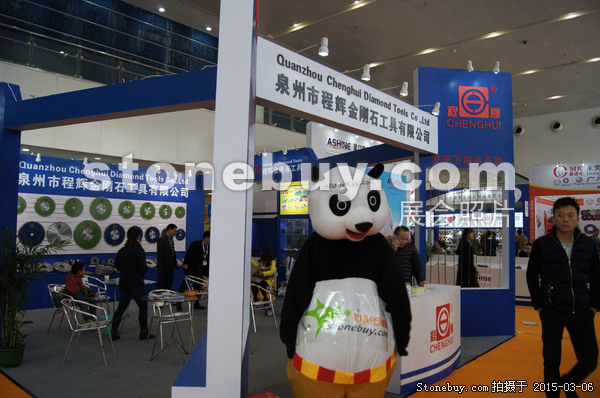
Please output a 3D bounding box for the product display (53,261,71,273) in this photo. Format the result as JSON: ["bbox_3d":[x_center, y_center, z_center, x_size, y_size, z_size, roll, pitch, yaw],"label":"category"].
[{"bbox_3d":[-4.871,1.403,9.226,0.350,0.015,0.350,5,28,-43],"label":"product display"}]

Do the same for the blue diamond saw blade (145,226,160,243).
[{"bbox_3d":[-3.451,0.861,10.576,0.020,0.385,0.385,-2,-5,42],"label":"blue diamond saw blade"}]

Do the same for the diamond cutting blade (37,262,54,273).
[{"bbox_3d":[-5.106,1.377,9.004,0.345,0.015,0.345,5,28,-43],"label":"diamond cutting blade"}]

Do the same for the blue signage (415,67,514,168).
[{"bbox_3d":[2.590,-1.240,7.090,1.540,1.550,0.200,1,-4,-7],"label":"blue signage"}]

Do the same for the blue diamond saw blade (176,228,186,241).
[{"bbox_3d":[-2.968,0.903,11.206,0.280,0.280,0.015,5,-6,-43],"label":"blue diamond saw blade"}]

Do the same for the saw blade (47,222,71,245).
[{"bbox_3d":[-4.819,0.729,9.046,0.020,0.485,0.485,-2,-5,42],"label":"saw blade"}]

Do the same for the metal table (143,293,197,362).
[{"bbox_3d":[-1.725,1.669,5.916,0.700,0.710,0.700,2,-4,-16],"label":"metal table"}]

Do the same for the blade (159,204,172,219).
[{"bbox_3d":[-3.220,0.326,10.857,0.020,0.350,0.350,-2,-5,42],"label":"blade"}]

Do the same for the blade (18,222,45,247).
[{"bbox_3d":[-5.155,0.689,8.671,0.020,0.470,0.470,-2,-5,42],"label":"blade"}]

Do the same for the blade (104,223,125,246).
[{"bbox_3d":[-4.090,0.789,9.900,0.030,0.500,0.500,-2,-5,41],"label":"blade"}]

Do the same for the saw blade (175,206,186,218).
[{"bbox_3d":[-2.984,0.345,11.227,0.295,0.295,0.015,5,-6,-43],"label":"saw blade"}]

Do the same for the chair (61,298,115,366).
[{"bbox_3d":[-2.535,1.578,5.420,0.540,0.720,0.520,1,-4,-3],"label":"chair"}]

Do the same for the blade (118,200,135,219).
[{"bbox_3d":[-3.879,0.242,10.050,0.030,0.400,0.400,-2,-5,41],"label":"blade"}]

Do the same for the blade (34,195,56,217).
[{"bbox_3d":[-4.996,0.149,8.800,0.030,0.400,0.400,-2,-5,41],"label":"blade"}]

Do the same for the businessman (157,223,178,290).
[{"bbox_3d":[-2.710,1.347,9.210,0.300,1.680,0.470,0,-4,18],"label":"businessman"}]

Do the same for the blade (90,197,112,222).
[{"bbox_3d":[-4.268,0.226,9.686,0.020,0.480,0.480,-2,-5,42],"label":"blade"}]

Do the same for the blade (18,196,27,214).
[{"bbox_3d":[-5.530,0.134,8.821,0.355,0.355,0.015,5,-6,-43],"label":"blade"}]

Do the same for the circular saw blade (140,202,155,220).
[{"bbox_3d":[-3.603,0.296,10.642,0.400,0.400,0.015,5,-6,-43],"label":"circular saw blade"}]

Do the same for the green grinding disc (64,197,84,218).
[{"bbox_3d":[-4.788,0.191,9.523,0.405,0.405,0.015,5,-6,-43],"label":"green grinding disc"}]

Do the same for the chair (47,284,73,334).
[{"bbox_3d":[-3.530,1.690,6.970,0.580,0.730,0.560,2,-4,-15],"label":"chair"}]

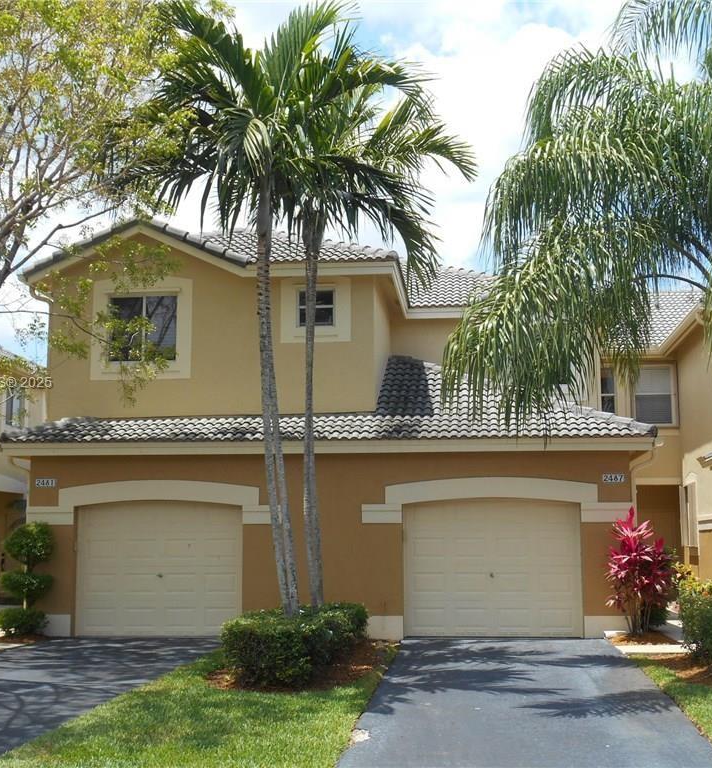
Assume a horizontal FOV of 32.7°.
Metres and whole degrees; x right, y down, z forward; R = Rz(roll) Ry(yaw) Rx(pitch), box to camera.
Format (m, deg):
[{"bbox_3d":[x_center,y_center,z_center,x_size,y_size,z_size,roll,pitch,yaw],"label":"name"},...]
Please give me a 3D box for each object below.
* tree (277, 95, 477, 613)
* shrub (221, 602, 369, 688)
[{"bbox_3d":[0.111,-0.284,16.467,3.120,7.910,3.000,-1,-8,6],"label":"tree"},{"bbox_3d":[-0.765,3.249,15.249,1.550,0.780,2.700,-1,-8,6],"label":"shrub"}]

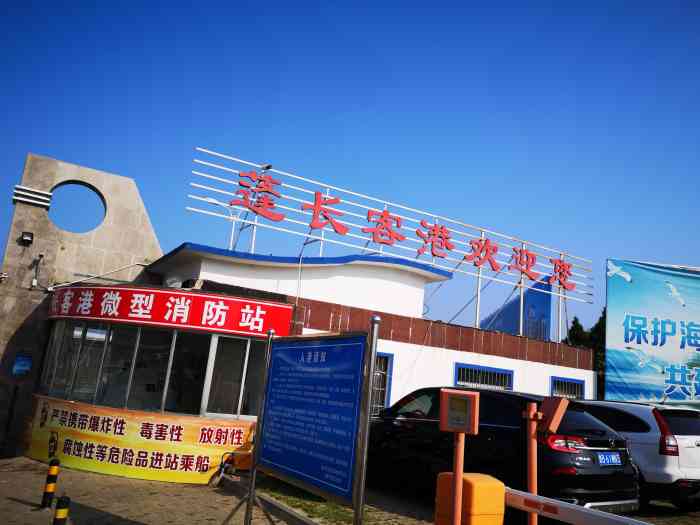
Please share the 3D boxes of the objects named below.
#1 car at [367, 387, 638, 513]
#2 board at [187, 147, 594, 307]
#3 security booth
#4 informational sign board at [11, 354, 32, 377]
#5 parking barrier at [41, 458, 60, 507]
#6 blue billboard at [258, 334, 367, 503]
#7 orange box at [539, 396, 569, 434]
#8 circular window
[{"bbox_3d":[2.111,2.923,8.825,1.930,1.660,4.820,12,-14,-29],"label":"car"},{"bbox_3d":[2.057,-0.510,13.408,11.927,1.260,0.300,12,-14,-29],"label":"board"},{"bbox_3d":[-2.911,1.843,8.424,3.350,2.620,2.250,11,-13,-24],"label":"security booth"},{"bbox_3d":[-5.038,1.583,8.391,0.240,0.300,0.040,12,-14,-29],"label":"informational sign board"},{"bbox_3d":[-3.252,2.371,5.900,0.115,0.490,0.115,12,-14,-29],"label":"parking barrier"},{"bbox_3d":[-0.364,1.213,4.561,0.060,1.194,1.524,14,-14,-34],"label":"blue billboard"},{"bbox_3d":[1.374,1.043,3.750,0.060,0.225,0.225,31,-17,-3],"label":"orange box"},{"bbox_3d":[-4.587,-0.903,9.199,0.900,0.900,0.250,12,-14,-29],"label":"circular window"}]

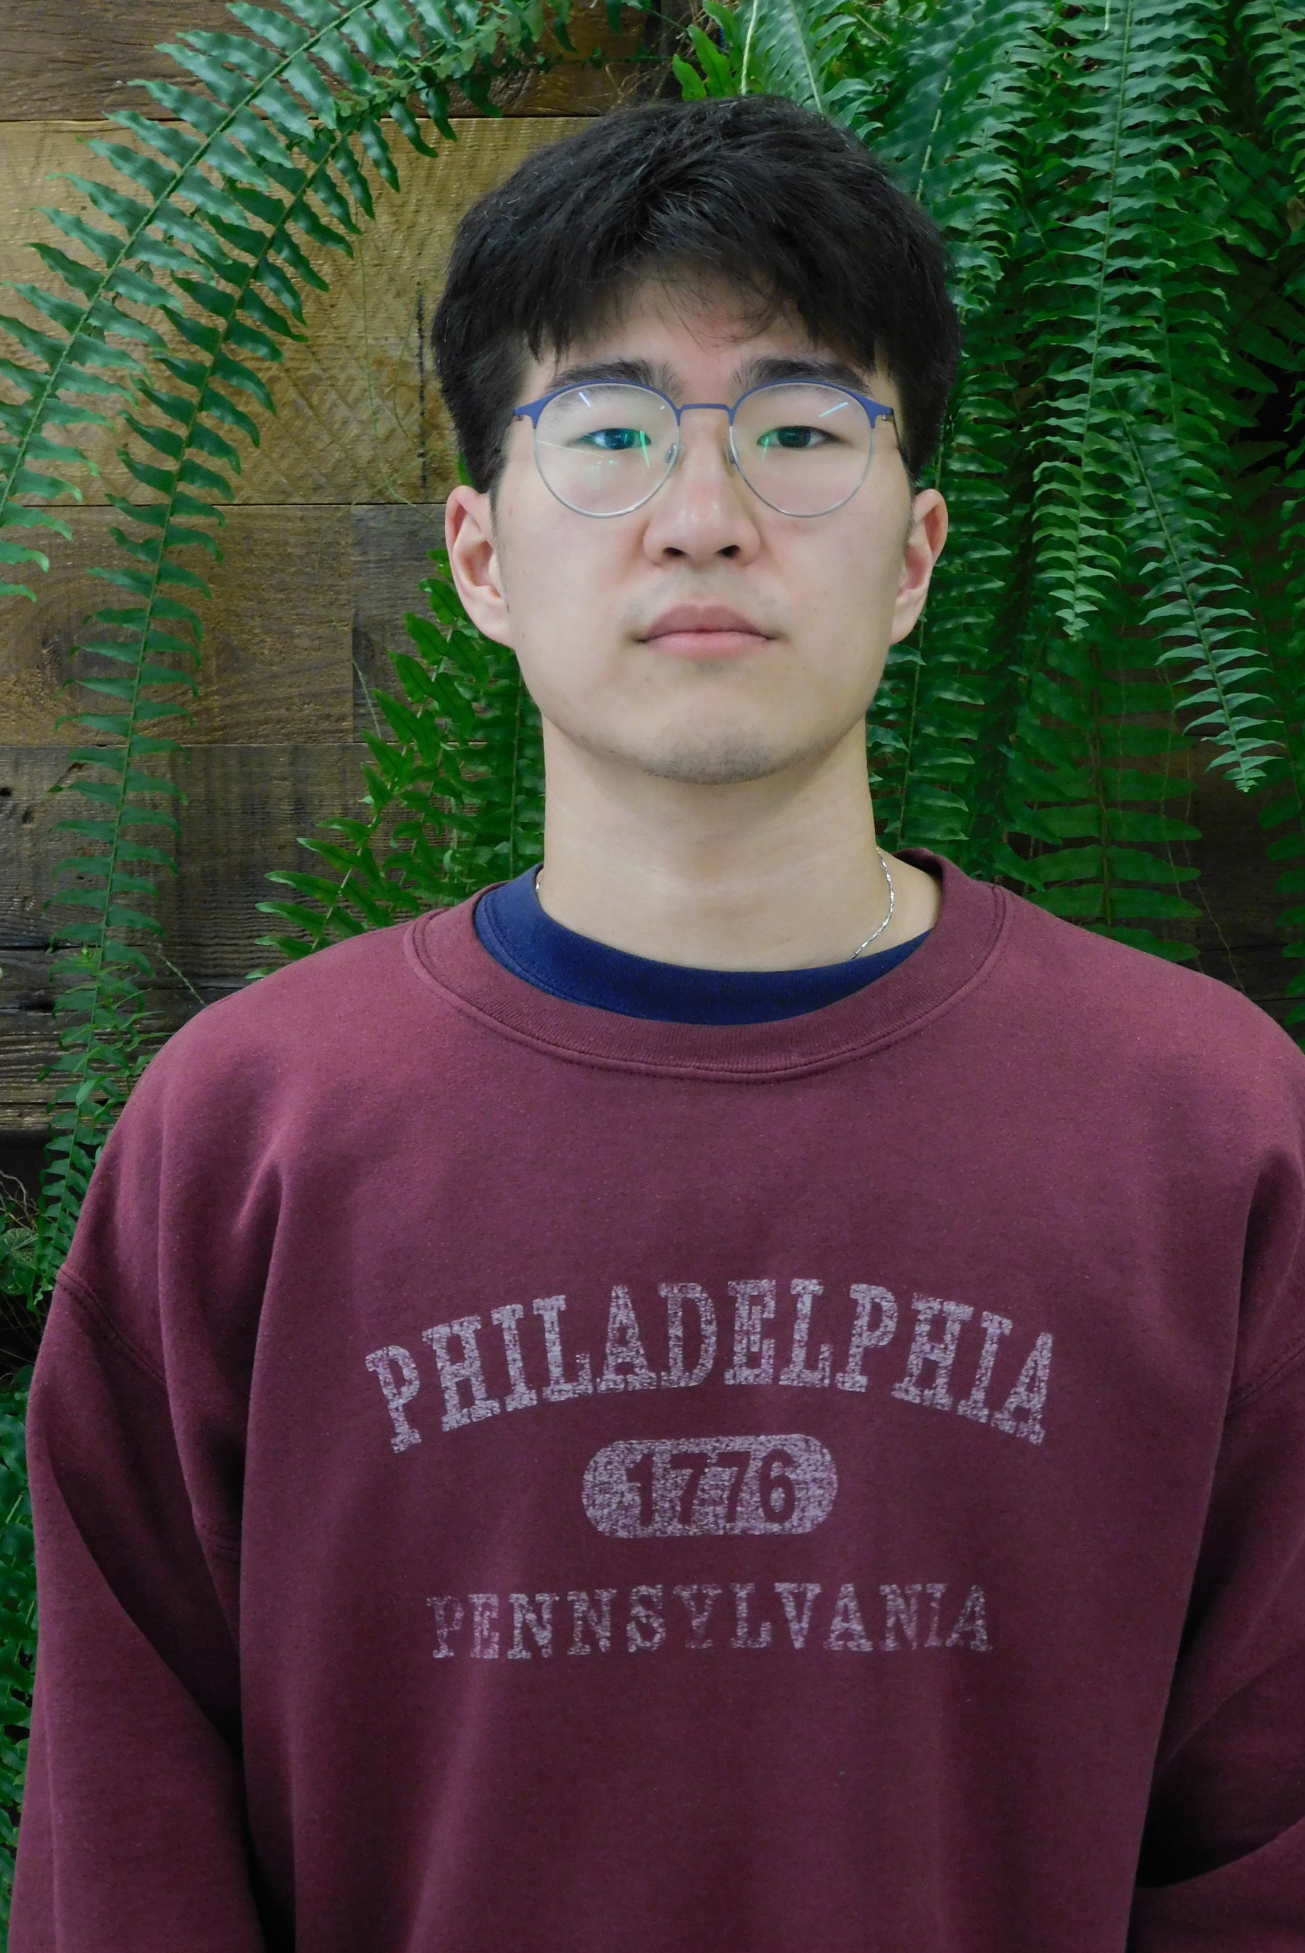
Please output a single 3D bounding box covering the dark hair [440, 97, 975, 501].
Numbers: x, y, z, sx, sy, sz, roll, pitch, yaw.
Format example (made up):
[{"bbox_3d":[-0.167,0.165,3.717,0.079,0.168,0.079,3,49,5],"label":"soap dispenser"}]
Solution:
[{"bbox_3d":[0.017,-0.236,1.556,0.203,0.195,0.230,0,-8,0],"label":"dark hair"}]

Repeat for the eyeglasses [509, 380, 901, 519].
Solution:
[{"bbox_3d":[0.019,-0.178,1.500,0.143,0.051,0.142,0,-8,0],"label":"eyeglasses"}]

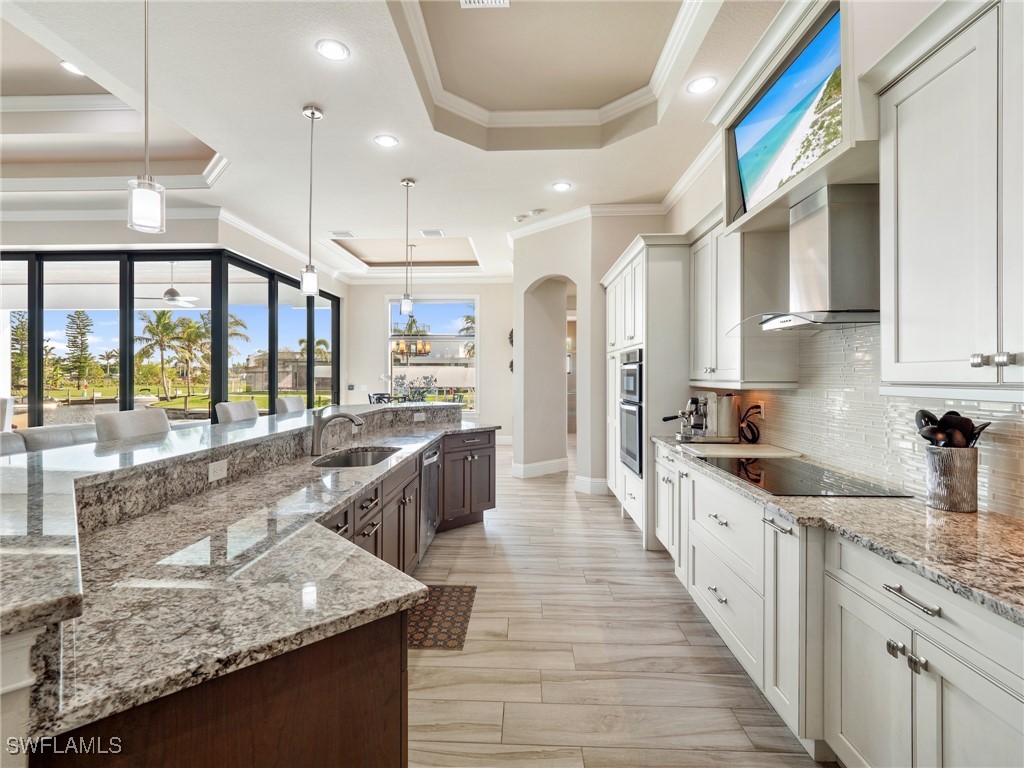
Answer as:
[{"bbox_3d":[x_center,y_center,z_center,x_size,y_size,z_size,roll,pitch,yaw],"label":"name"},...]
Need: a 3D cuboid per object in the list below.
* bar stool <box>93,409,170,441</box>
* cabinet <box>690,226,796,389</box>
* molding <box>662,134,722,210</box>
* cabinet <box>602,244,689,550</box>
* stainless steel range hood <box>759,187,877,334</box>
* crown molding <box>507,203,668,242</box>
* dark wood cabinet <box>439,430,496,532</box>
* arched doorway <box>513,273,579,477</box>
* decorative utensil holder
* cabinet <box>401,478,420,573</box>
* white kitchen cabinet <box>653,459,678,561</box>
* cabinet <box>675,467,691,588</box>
[{"bbox_3d":[-1.997,0.750,2.803,0.540,1.170,0.460,0,1,2],"label":"bar stool"},{"bbox_3d":[1.565,-0.561,3.279,0.355,1.180,0.920,0,1,2],"label":"cabinet"},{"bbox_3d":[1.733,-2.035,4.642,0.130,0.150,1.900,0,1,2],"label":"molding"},{"bbox_3d":[1.419,0.064,4.585,0.716,2.500,1.720,0,1,2],"label":"cabinet"},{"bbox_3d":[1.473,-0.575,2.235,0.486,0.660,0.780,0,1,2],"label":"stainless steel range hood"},{"bbox_3d":[0.815,-2.052,5.904,2.172,0.160,0.586,0,1,29],"label":"crown molding"},{"bbox_3d":[-0.593,0.878,4.635,0.610,0.870,0.620,-1,1,-43],"label":"dark wood cabinet"},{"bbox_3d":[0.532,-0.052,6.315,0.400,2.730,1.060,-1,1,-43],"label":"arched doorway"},{"bbox_3d":[1.585,0.341,1.708,0.136,0.220,0.136,0,1,2],"label":"decorative utensil holder"},{"bbox_3d":[-0.945,0.913,3.113,0.600,0.660,0.440,0,1,2],"label":"cabinet"},{"bbox_3d":[1.458,0.896,3.510,0.600,0.680,0.600,0,1,2],"label":"white kitchen cabinet"},{"bbox_3d":[1.361,0.864,2.942,0.600,0.760,0.230,0,1,2],"label":"cabinet"}]

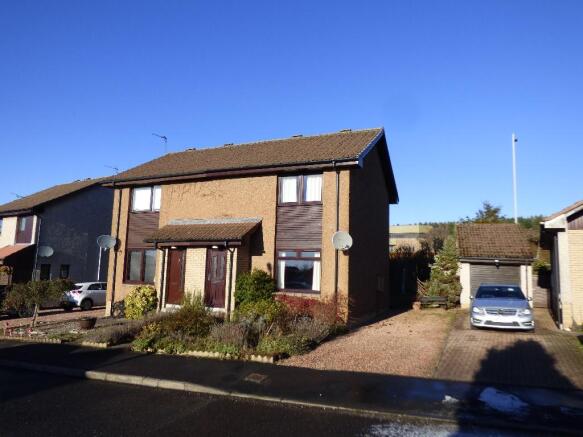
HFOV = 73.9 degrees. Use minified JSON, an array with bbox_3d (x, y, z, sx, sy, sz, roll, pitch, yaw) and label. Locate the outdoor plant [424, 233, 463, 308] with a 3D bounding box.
[{"bbox_3d":[7.550,2.652,19.147,1.800,3.580,1.750,-2,-7,24],"label":"outdoor plant"}]

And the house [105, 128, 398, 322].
[{"bbox_3d":[-1.706,0.231,18.929,12.120,8.400,9.700,-2,-7,24],"label":"house"}]

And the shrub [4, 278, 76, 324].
[{"bbox_3d":[-9.081,2.978,13.641,2.100,1.740,1.900,-2,-7,24],"label":"shrub"}]

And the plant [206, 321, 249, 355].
[{"bbox_3d":[-1.455,2.542,8.424,0.900,0.730,0.850,-2,-7,24],"label":"plant"}]

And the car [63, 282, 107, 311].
[{"bbox_3d":[-11.372,4.523,22.890,1.760,1.480,4.150,-2,-7,24],"label":"car"}]

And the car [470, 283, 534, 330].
[{"bbox_3d":[7.327,2.973,13.595,1.780,1.450,4.590,-2,-7,26],"label":"car"}]

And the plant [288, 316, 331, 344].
[{"bbox_3d":[0.409,2.669,9.372,1.000,0.670,0.900,-2,-7,24],"label":"plant"}]

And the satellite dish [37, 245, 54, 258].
[{"bbox_3d":[-13.411,1.817,21.200,0.720,0.630,0.380,4,-7,-25],"label":"satellite dish"}]

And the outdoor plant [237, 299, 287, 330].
[{"bbox_3d":[-0.987,2.968,12.123,1.500,0.930,1.200,-2,-7,24],"label":"outdoor plant"}]

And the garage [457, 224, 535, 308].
[{"bbox_3d":[10.921,2.502,21.234,3.240,4.400,6.600,-2,-7,24],"label":"garage"}]

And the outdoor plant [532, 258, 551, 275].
[{"bbox_3d":[13.426,2.578,20.800,0.900,0.900,0.850,-2,-7,24],"label":"outdoor plant"}]

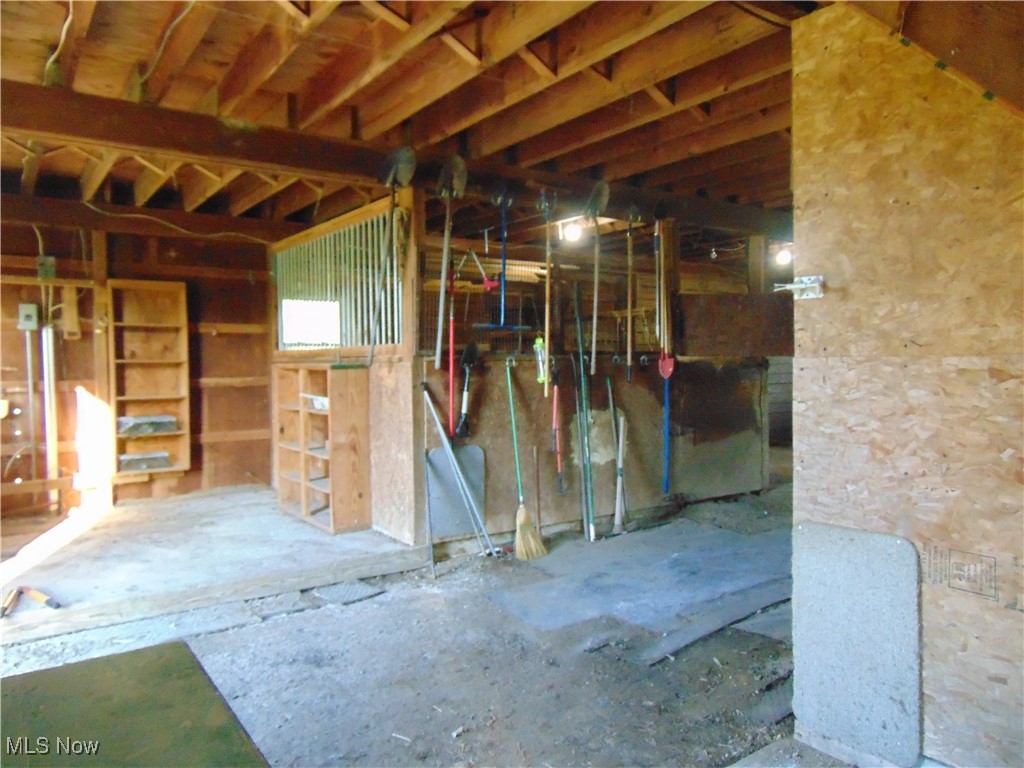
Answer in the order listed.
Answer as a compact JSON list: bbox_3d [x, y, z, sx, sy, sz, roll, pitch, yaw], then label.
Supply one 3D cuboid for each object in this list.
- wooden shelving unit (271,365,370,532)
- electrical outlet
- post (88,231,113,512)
[{"bbox_3d":[-1.486,0.443,5.687,0.290,1.178,1.250,-2,2,-35],"label":"wooden shelving unit"},{"bbox_3d":[-3.812,-0.522,5.832,0.116,0.201,0.080,-2,2,-35],"label":"electrical outlet"},{"bbox_3d":[-3.437,-0.114,6.206,0.100,2.304,0.100,-2,2,-35],"label":"post"}]

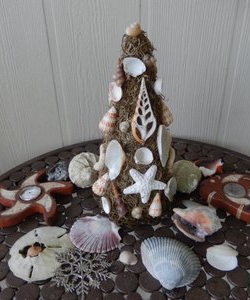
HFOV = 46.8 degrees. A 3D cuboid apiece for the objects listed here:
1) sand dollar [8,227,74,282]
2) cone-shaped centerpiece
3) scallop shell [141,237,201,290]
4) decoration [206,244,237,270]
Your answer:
[{"bbox_3d":[-0.118,0.147,0.414,0.091,0.012,0.087,-1,31,0],"label":"sand dollar"},{"bbox_3d":[0.013,-0.040,0.473,0.148,0.320,0.142,-2,31,0],"label":"cone-shaped centerpiece"},{"bbox_3d":[0.069,0.155,0.426,0.087,0.032,0.098,1,31,5],"label":"scallop shell"},{"bbox_3d":[0.137,0.146,0.402,0.043,0.016,0.041,-1,31,0],"label":"decoration"}]

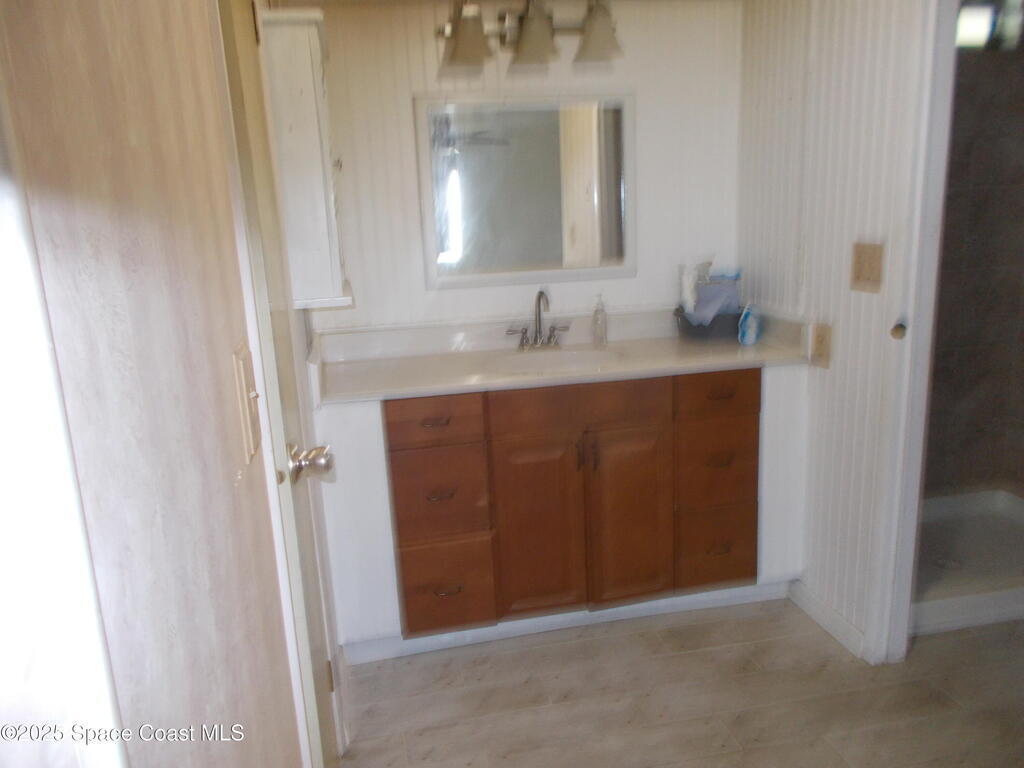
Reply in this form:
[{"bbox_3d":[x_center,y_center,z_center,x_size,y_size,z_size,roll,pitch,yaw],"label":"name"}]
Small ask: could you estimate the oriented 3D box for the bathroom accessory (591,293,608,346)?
[{"bbox_3d":[0.316,-0.223,2.795,0.055,0.178,0.055,-5,11,-12],"label":"bathroom accessory"}]

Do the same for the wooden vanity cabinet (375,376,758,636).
[{"bbox_3d":[0.175,0.316,2.633,1.189,0.738,0.530,-5,11,-12],"label":"wooden vanity cabinet"}]

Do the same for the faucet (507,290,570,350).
[{"bbox_3d":[0.097,-0.212,2.703,0.218,0.198,0.150,-5,11,-12],"label":"faucet"}]

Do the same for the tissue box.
[{"bbox_3d":[0.727,-0.227,2.875,0.210,0.115,0.130,-5,11,-12],"label":"tissue box"}]

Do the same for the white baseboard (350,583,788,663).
[{"bbox_3d":[0.224,0.760,2.465,1.476,0.066,0.016,-5,11,-12],"label":"white baseboard"}]

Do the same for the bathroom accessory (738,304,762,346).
[{"bbox_3d":[0.835,-0.205,2.688,0.070,0.140,0.055,-5,11,-12],"label":"bathroom accessory"}]

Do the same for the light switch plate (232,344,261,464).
[{"bbox_3d":[-0.278,0.019,0.811,0.010,0.114,0.070,-5,11,-12],"label":"light switch plate"}]

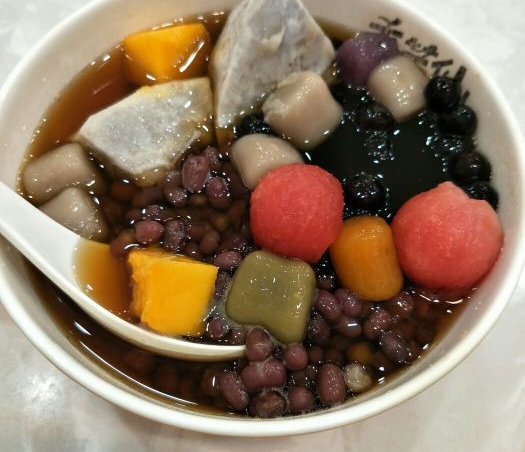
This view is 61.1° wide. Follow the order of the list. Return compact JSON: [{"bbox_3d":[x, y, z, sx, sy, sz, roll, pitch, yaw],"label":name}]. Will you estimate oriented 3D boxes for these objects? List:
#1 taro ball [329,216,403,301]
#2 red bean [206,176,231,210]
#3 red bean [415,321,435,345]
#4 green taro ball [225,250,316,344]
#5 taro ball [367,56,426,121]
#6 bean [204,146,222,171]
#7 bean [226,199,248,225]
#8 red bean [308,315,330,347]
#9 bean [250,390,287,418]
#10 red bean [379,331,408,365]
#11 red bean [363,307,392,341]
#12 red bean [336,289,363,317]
[{"bbox_3d":[0.032,0.010,0.139,0.021,0.020,0.025,-10,65,-6],"label":"taro ball"},{"bbox_3d":[-0.015,-0.011,0.154,0.008,0.008,0.012,-13,65,-7],"label":"red bean"},{"bbox_3d":[0.050,0.032,0.136,0.007,0.006,0.008,-20,67,-13],"label":"red bean"},{"bbox_3d":[0.002,0.022,0.136,0.024,0.018,0.024,15,65,6],"label":"green taro ball"},{"bbox_3d":[0.047,-0.048,0.156,0.018,0.017,0.023,-4,64,-4],"label":"taro ball"},{"bbox_3d":[-0.017,-0.022,0.145,0.007,0.006,0.009,-12,65,-8],"label":"bean"},{"bbox_3d":[-0.008,-0.004,0.141,0.006,0.006,0.010,28,67,12],"label":"bean"},{"bbox_3d":[0.017,0.030,0.130,0.006,0.006,0.010,-19,67,-13],"label":"red bean"},{"bbox_3d":[0.001,0.050,0.124,0.011,0.008,0.008,-7,65,-5],"label":"bean"},{"bbox_3d":[0.035,0.033,0.120,0.006,0.006,0.010,-25,68,-13],"label":"red bean"},{"bbox_3d":[0.035,0.030,0.134,0.011,0.008,0.007,-37,71,-17],"label":"red bean"},{"bbox_3d":[0.026,0.023,0.132,0.007,0.007,0.010,-36,72,-18],"label":"red bean"}]

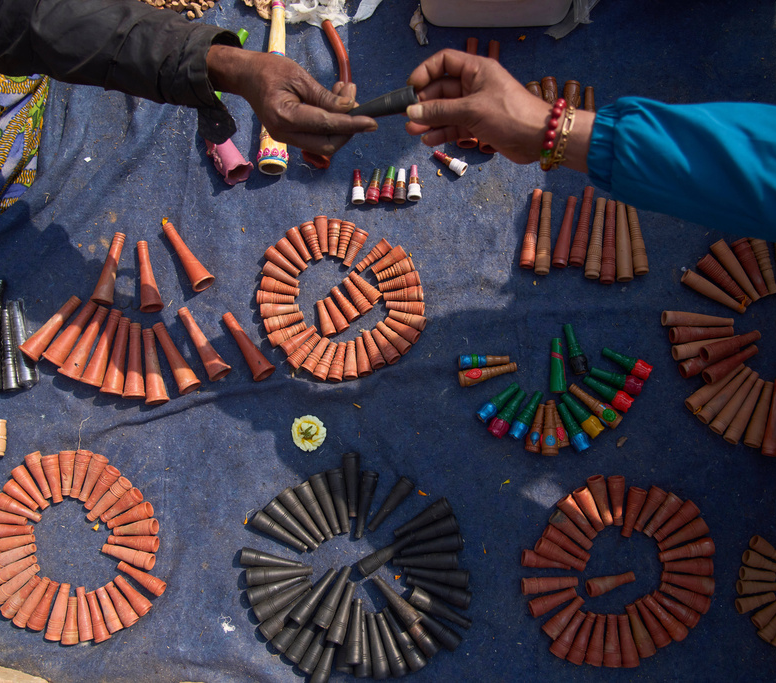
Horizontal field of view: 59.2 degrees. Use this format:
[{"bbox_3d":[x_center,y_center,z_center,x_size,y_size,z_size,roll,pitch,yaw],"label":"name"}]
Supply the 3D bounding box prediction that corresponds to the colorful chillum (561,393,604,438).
[{"bbox_3d":[0.274,0.103,0.966,0.023,0.023,0.071,-40,81,-6],"label":"colorful chillum"}]

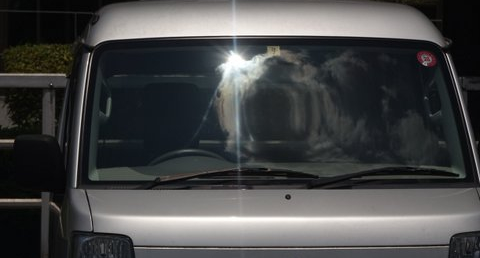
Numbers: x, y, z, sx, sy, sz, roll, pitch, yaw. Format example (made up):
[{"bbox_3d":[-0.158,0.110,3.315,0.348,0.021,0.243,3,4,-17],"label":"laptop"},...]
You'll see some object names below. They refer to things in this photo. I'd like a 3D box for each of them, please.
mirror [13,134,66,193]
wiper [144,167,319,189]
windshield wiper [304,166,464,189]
[{"bbox_3d":[-0.677,0.117,8.850,0.175,0.200,0.120,0,0,-4],"label":"mirror"},{"bbox_3d":[-0.028,0.164,8.700,0.575,0.080,0.100,0,0,-4],"label":"wiper"},{"bbox_3d":[0.480,0.162,8.760,0.510,0.085,0.100,0,0,-10],"label":"windshield wiper"}]

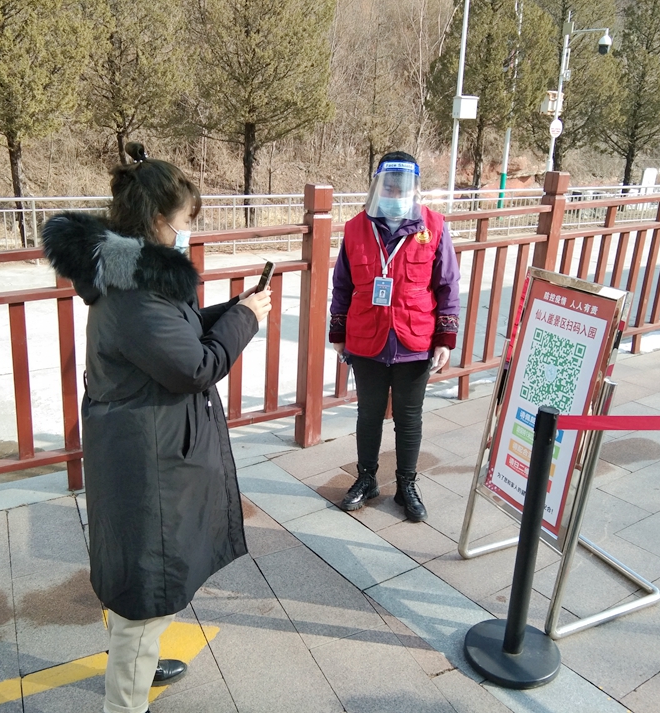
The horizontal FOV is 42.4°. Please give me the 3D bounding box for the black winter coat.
[{"bbox_3d":[-0.493,0.139,2.405,0.570,1.080,0.500,-5,20,-24],"label":"black winter coat"}]

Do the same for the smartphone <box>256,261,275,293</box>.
[{"bbox_3d":[-0.193,-0.202,2.426,0.010,0.150,0.074,18,11,-28],"label":"smartphone"}]

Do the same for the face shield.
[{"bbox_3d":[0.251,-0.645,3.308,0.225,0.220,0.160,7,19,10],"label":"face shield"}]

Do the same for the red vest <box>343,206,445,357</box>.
[{"bbox_3d":[0.268,-0.316,3.540,0.410,0.590,0.270,6,19,9],"label":"red vest"}]

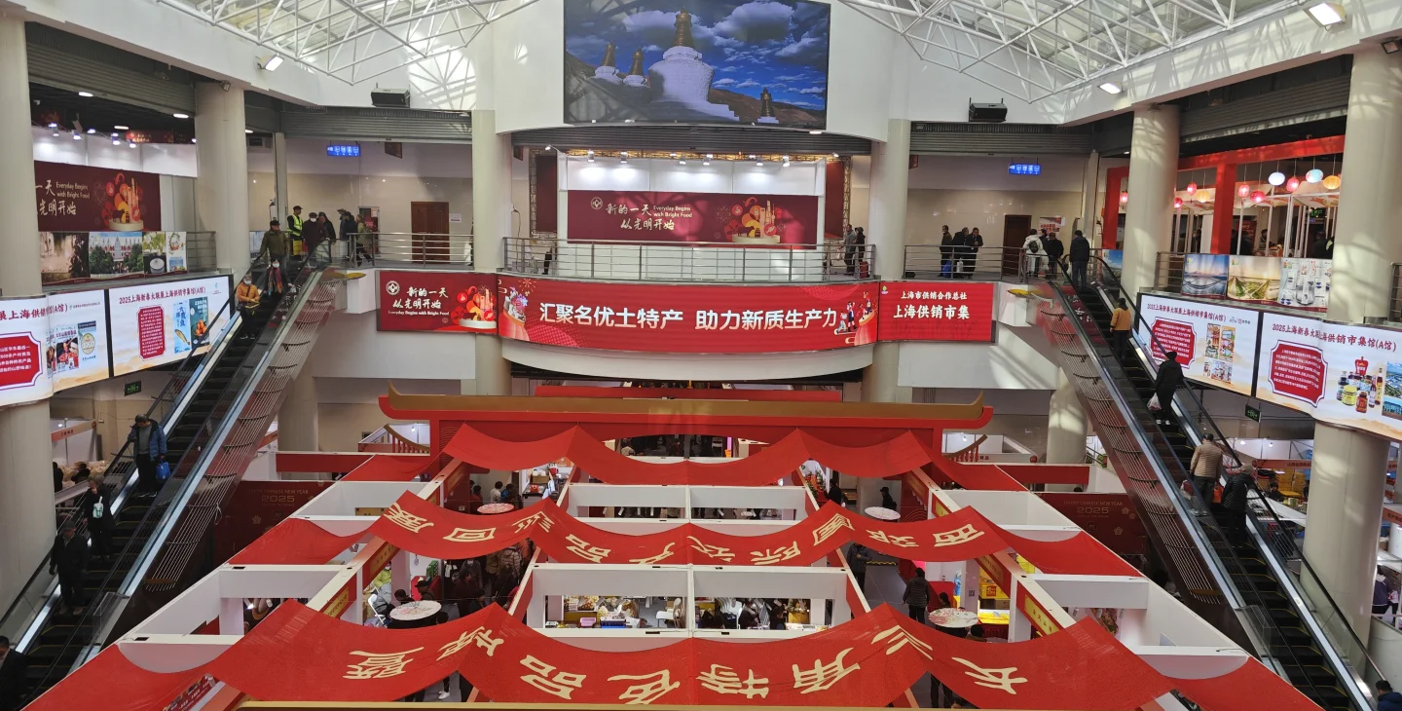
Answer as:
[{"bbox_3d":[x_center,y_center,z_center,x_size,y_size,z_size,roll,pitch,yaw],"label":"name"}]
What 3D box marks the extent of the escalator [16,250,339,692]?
[{"bbox_3d":[-10.958,2.003,19.525,1.650,8.750,16.700,1,7,-1],"label":"escalator"}]

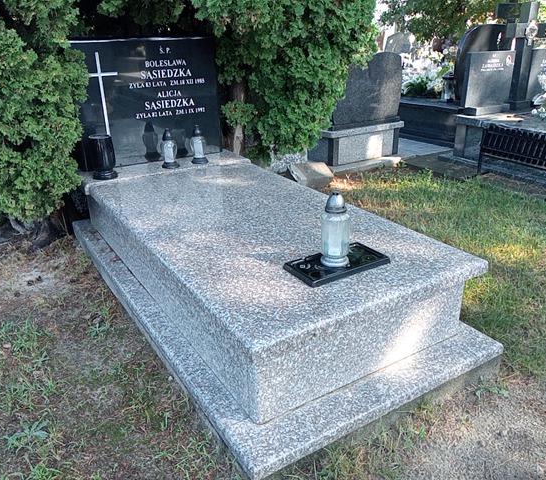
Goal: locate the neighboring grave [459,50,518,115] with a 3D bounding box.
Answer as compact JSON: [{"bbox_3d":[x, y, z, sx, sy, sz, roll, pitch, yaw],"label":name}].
[{"bbox_3d":[2.240,-1.613,5.305,0.658,0.591,0.203,-14,27,-29],"label":"neighboring grave"}]

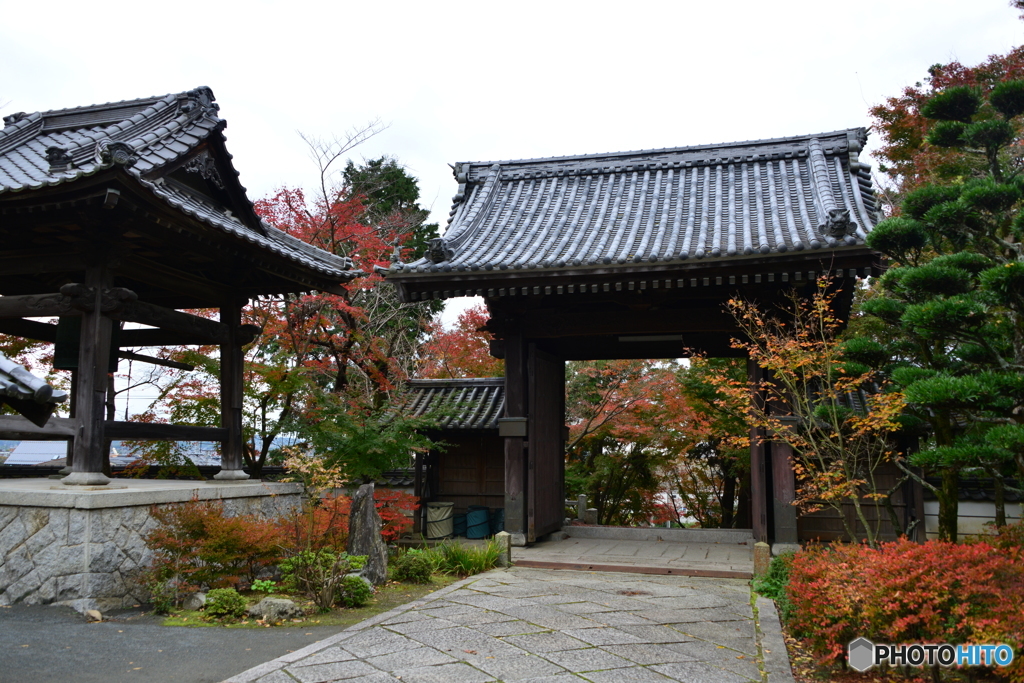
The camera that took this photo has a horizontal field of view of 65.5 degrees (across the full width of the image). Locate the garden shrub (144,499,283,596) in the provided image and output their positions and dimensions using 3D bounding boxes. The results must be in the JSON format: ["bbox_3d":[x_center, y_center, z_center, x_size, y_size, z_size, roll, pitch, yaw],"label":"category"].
[{"bbox_3d":[-3.355,2.348,9.014,1.444,1.111,1.011,3,-8,-20],"label":"garden shrub"}]

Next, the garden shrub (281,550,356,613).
[{"bbox_3d":[-2.043,2.506,8.344,0.766,0.638,0.690,2,-8,-13],"label":"garden shrub"}]

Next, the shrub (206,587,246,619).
[{"bbox_3d":[-2.838,2.605,7.896,0.389,0.282,0.370,3,-8,-19],"label":"shrub"}]

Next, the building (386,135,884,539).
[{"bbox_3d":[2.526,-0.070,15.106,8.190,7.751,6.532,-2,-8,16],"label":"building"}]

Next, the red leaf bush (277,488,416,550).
[{"bbox_3d":[-2.381,2.749,11.620,1.950,1.050,1.300,0,-8,0],"label":"red leaf bush"}]

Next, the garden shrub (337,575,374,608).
[{"bbox_3d":[-1.706,2.707,8.632,0.381,0.339,0.362,2,-8,-11],"label":"garden shrub"}]

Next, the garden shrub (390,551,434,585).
[{"bbox_3d":[-1.311,2.960,10.397,0.542,0.384,0.515,2,-8,-7],"label":"garden shrub"}]

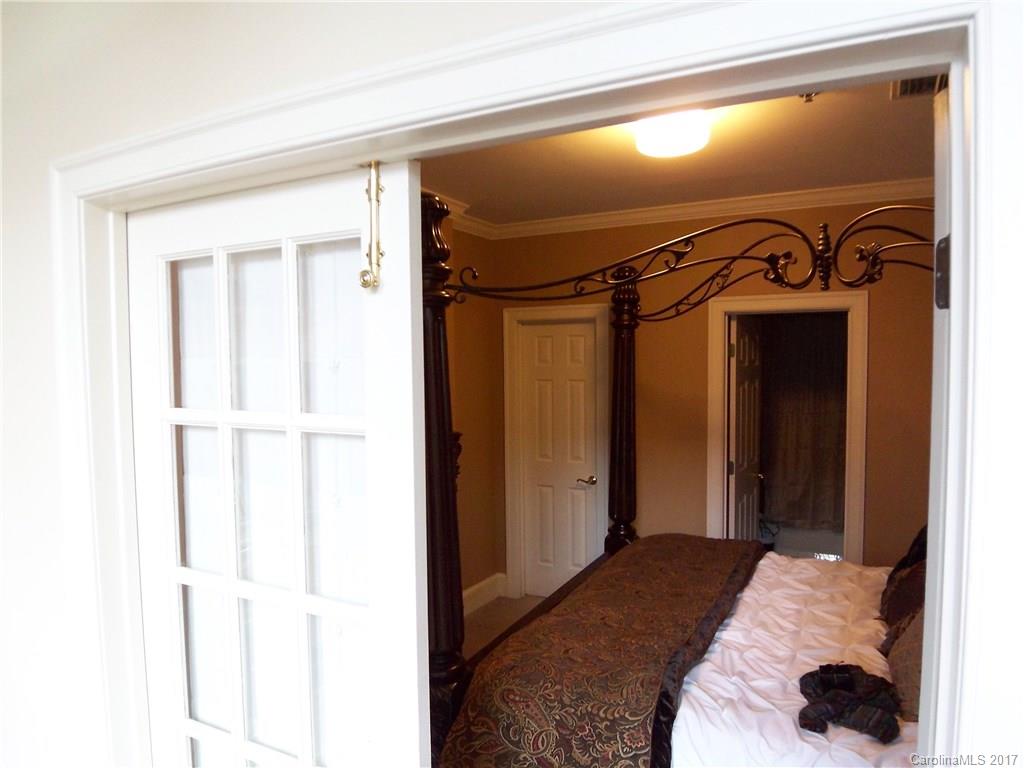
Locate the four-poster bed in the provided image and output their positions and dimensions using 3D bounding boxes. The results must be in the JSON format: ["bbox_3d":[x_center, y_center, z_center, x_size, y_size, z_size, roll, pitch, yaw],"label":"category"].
[{"bbox_3d":[1.182,0.511,2.574,2.420,2.300,2.170,1,2,28],"label":"four-poster bed"}]

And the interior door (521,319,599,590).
[{"bbox_3d":[0.356,0.572,4.879,0.610,2.030,0.040,1,2,28],"label":"interior door"}]

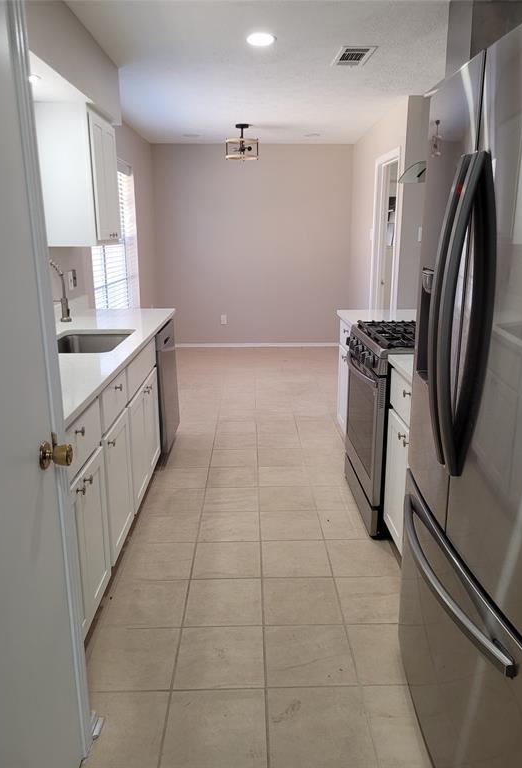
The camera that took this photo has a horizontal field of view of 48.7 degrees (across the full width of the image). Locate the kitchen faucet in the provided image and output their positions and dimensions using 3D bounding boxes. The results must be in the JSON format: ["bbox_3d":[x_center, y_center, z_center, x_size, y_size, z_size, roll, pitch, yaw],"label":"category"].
[{"bbox_3d":[-1.181,-0.562,3.361,0.070,0.420,0.250,-1,15,-1],"label":"kitchen faucet"}]

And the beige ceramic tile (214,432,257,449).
[{"bbox_3d":[-0.179,0.412,4.079,0.302,0.010,0.302,-1,15,-1],"label":"beige ceramic tile"}]

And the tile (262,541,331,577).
[{"bbox_3d":[0.154,0.789,2.597,0.299,0.010,0.299,-1,15,-1],"label":"tile"}]

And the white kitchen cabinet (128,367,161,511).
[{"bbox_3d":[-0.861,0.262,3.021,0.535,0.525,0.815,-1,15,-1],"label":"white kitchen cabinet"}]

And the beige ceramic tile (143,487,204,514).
[{"bbox_3d":[-0.467,0.648,3.190,0.302,0.010,0.302,-1,15,-1],"label":"beige ceramic tile"}]

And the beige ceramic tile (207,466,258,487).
[{"bbox_3d":[-0.167,0.565,3.478,0.299,0.010,0.299,-1,15,-1],"label":"beige ceramic tile"}]

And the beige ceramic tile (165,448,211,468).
[{"bbox_3d":[-0.476,0.492,3.761,0.301,0.012,0.300,-1,15,-1],"label":"beige ceramic tile"}]

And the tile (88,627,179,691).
[{"bbox_3d":[-0.444,0.957,2.010,0.302,0.010,0.302,-1,15,-1],"label":"tile"}]

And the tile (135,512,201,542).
[{"bbox_3d":[-0.458,0.722,2.882,0.299,0.010,0.299,-1,15,-1],"label":"tile"}]

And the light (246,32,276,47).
[{"bbox_3d":[0.000,-1.905,3.185,0.175,0.025,0.175,-1,15,-1],"label":"light"}]

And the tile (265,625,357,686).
[{"bbox_3d":[0.166,0.942,2.006,0.299,0.010,0.299,-1,15,-1],"label":"tile"}]

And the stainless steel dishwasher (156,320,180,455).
[{"bbox_3d":[-0.878,0.035,3.752,0.600,0.840,0.600,-1,15,-1],"label":"stainless steel dishwasher"}]

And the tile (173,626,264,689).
[{"bbox_3d":[-0.139,0.955,2.018,0.302,0.012,0.302,-1,15,-1],"label":"tile"}]

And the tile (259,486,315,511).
[{"bbox_3d":[0.143,0.639,3.185,0.301,0.012,0.300,-1,15,-1],"label":"tile"}]

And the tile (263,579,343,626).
[{"bbox_3d":[0.161,0.873,2.319,0.302,0.012,0.302,-1,15,-1],"label":"tile"}]

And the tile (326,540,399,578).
[{"bbox_3d":[0.458,0.785,2.602,0.299,0.010,0.299,-1,15,-1],"label":"tile"}]

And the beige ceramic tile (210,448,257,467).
[{"bbox_3d":[-0.173,0.493,3.795,0.302,0.012,0.302,-1,15,-1],"label":"beige ceramic tile"}]

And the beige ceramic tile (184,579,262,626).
[{"bbox_3d":[-0.144,0.876,2.309,0.302,0.010,0.302,-1,15,-1],"label":"beige ceramic tile"}]

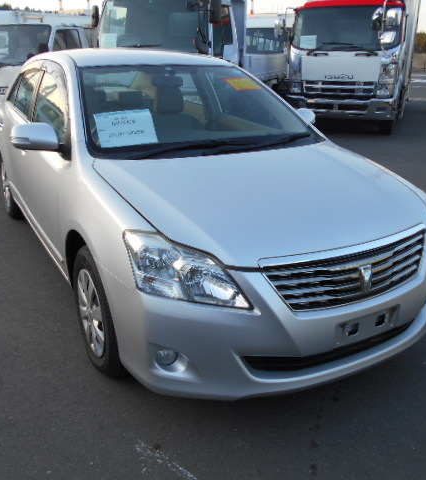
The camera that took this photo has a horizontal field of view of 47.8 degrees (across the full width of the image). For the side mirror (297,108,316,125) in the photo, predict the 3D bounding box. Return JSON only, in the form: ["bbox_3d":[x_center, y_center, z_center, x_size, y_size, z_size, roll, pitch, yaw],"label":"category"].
[{"bbox_3d":[0.600,-0.832,3.297,0.240,0.160,0.150,-11,23,-27],"label":"side mirror"}]

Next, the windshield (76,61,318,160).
[{"bbox_3d":[-0.081,-0.757,2.712,1.420,0.450,0.930,-11,23,-27],"label":"windshield"}]

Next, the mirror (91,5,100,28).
[{"bbox_3d":[-2.069,-3.936,8.464,0.190,0.420,0.110,8,22,21],"label":"mirror"}]

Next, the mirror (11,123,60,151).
[{"bbox_3d":[-0.928,-0.541,2.495,0.240,0.160,0.150,-11,23,-27],"label":"mirror"}]

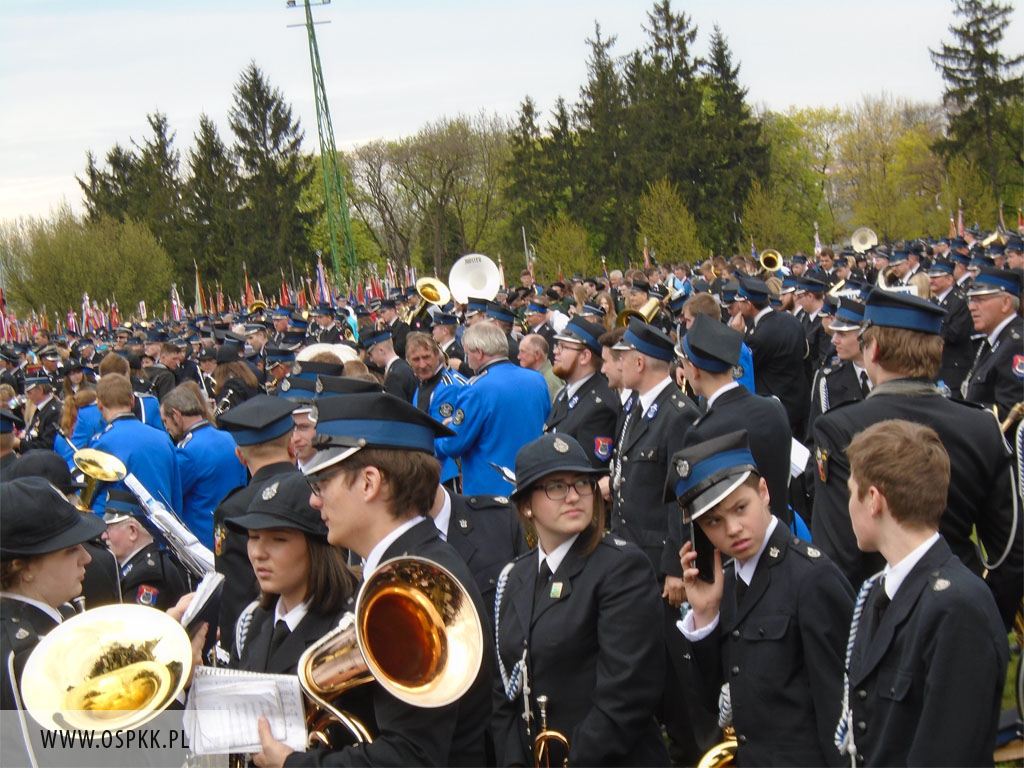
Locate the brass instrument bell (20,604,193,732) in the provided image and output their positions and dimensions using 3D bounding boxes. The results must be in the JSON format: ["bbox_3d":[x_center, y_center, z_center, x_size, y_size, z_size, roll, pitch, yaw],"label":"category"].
[{"bbox_3d":[-0.646,0.519,3.896,0.300,0.200,0.290,-5,44,21],"label":"brass instrument bell"}]

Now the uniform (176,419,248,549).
[{"bbox_3d":[-1.269,0.460,9.900,0.290,0.660,0.450,-4,4,42],"label":"uniform"}]

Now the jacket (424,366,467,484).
[{"bbox_3d":[-0.299,0.199,11.200,0.270,0.600,0.440,-8,3,-37],"label":"jacket"}]

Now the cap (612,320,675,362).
[{"bbox_3d":[0.535,-0.177,9.500,0.280,0.140,0.245,12,9,19],"label":"cap"}]

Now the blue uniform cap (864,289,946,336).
[{"bbox_3d":[0.933,-0.174,5.600,0.245,0.145,0.280,-8,11,-30],"label":"blue uniform cap"}]

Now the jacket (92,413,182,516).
[{"bbox_3d":[-1.635,0.443,10.200,0.470,0.660,0.290,-7,3,-23],"label":"jacket"}]

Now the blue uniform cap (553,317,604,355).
[{"bbox_3d":[0.295,-0.212,10.200,0.250,0.140,0.220,14,-1,-10],"label":"blue uniform cap"}]

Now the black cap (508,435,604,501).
[{"bbox_3d":[0.107,0.197,5.500,0.232,0.135,0.260,-14,6,-25],"label":"black cap"}]

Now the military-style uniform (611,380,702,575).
[{"bbox_3d":[0.536,0.384,8.500,0.270,0.780,0.450,-8,3,-30],"label":"military-style uniform"}]

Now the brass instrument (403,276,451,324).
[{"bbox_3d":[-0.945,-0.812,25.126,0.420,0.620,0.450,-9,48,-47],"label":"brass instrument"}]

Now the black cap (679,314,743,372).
[{"bbox_3d":[0.697,-0.142,8.200,0.255,0.150,0.225,20,20,40],"label":"black cap"}]

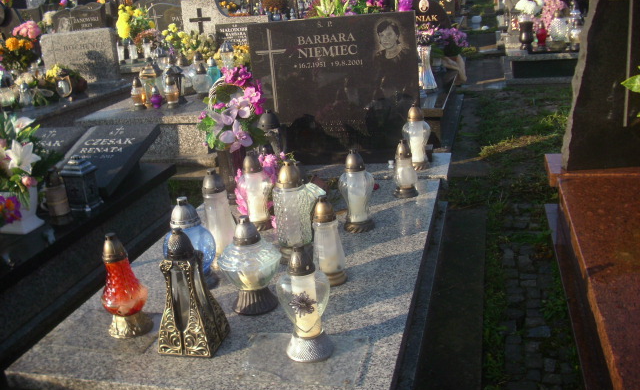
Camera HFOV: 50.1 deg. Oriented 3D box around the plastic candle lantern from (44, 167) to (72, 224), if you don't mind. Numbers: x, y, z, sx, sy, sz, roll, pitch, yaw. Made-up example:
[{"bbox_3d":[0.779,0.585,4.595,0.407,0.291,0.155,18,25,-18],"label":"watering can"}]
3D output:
[{"bbox_3d":[-1.132,0.003,2.942,0.112,0.239,0.112,0,19,15],"label":"plastic candle lantern"}]

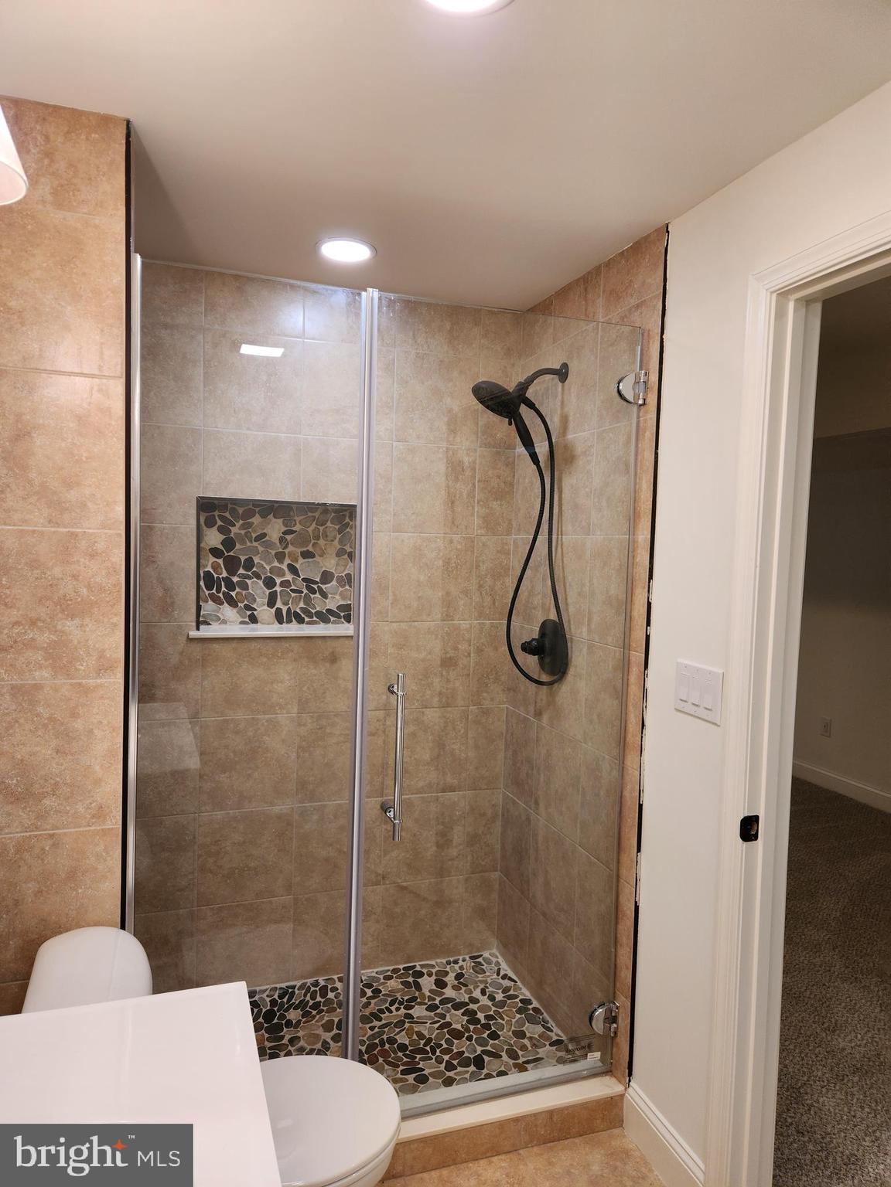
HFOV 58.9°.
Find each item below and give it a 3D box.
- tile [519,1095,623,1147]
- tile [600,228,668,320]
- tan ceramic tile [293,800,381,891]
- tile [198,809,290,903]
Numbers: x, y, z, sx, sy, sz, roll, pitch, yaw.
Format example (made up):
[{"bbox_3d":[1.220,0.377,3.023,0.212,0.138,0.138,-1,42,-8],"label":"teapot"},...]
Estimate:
[{"bbox_3d":[0.326,1.361,2.042,0.304,0.091,0.010,1,4,-19],"label":"tile"},{"bbox_3d":[0.497,-0.844,2.099,0.010,0.163,0.299,1,4,-19],"label":"tile"},{"bbox_3d":[-0.360,0.856,2.671,0.304,0.304,0.010,1,4,-19],"label":"tan ceramic tile"},{"bbox_3d":[-0.647,0.853,2.571,0.304,0.304,0.010,1,4,-19],"label":"tile"}]

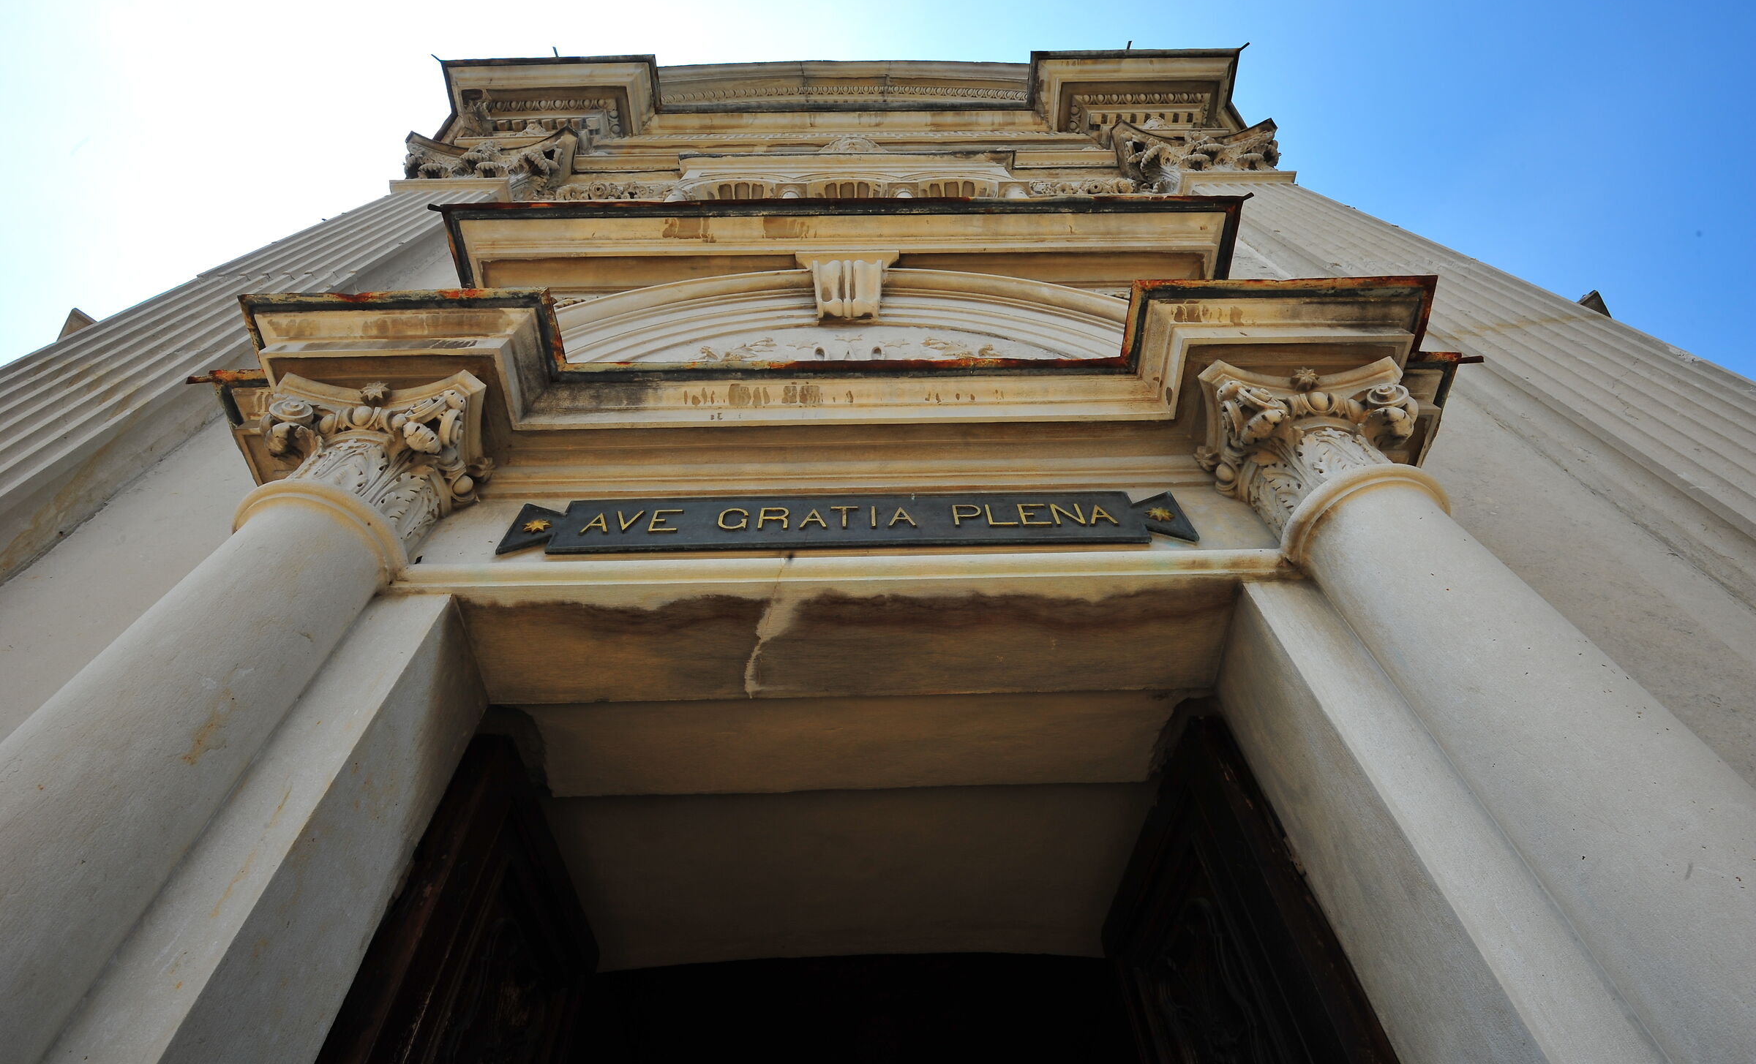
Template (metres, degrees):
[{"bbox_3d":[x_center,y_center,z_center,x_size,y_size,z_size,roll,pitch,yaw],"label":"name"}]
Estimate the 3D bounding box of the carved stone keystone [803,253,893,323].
[{"bbox_3d":[-0.116,-1.003,3.521,0.333,0.486,0.162,-1,-57,-1],"label":"carved stone keystone"}]

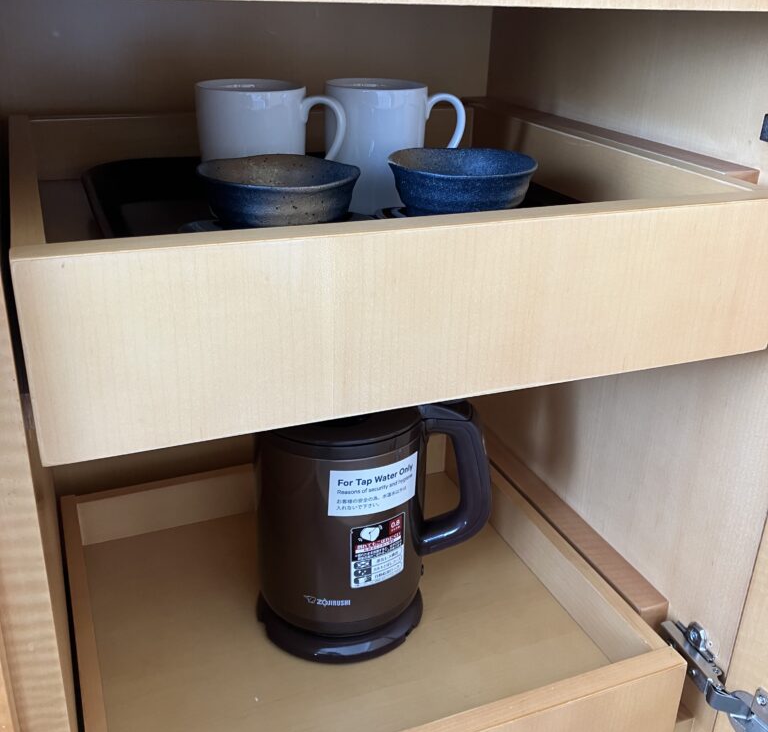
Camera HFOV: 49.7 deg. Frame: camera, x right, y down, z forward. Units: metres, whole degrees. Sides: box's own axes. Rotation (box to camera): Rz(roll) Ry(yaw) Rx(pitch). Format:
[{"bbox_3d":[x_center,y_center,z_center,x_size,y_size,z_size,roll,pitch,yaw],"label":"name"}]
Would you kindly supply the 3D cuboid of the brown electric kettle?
[{"bbox_3d":[-0.014,0.118,0.691,0.203,0.214,0.143,4,25,4],"label":"brown electric kettle"}]

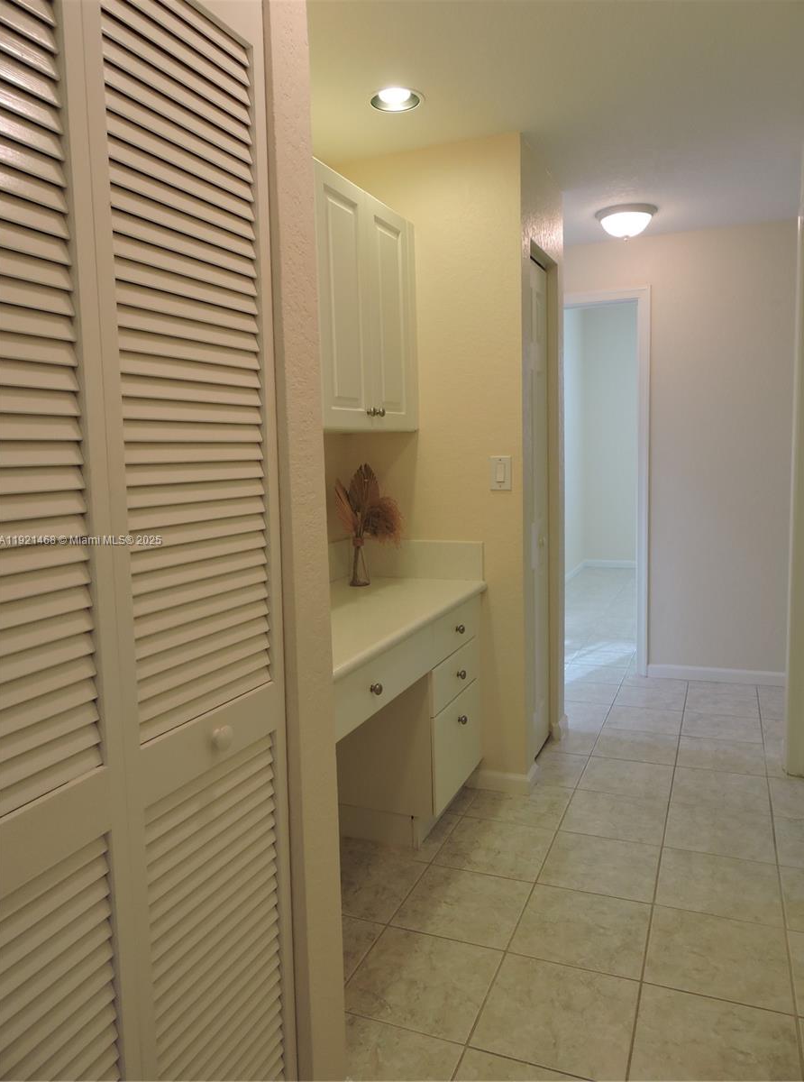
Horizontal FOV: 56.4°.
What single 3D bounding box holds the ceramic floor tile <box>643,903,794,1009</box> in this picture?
[{"bbox_3d":[0.808,1.063,1.919,0.334,0.010,0.334,0,7,23],"label":"ceramic floor tile"}]

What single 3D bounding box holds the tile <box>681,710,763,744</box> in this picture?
[{"bbox_3d":[1.472,0.866,3.465,0.334,0.010,0.334,0,7,23],"label":"tile"}]

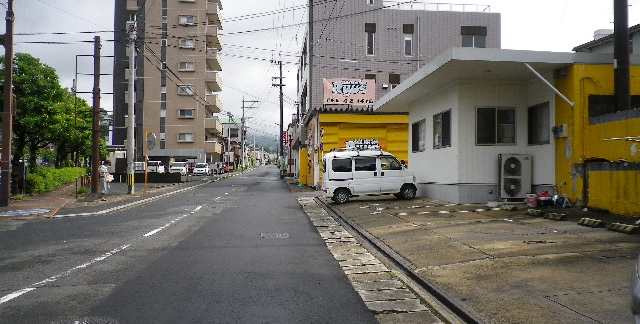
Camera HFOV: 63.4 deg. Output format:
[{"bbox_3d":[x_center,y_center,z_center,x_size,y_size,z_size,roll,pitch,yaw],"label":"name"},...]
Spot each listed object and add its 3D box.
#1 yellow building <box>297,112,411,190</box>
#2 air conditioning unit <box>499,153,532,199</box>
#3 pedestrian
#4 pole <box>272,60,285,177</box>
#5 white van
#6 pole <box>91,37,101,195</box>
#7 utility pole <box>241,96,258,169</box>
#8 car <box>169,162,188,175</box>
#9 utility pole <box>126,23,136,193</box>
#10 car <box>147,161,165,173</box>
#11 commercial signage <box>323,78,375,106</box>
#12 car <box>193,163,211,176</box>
[{"bbox_3d":[2.000,-0.580,30.500,4.900,4.250,6.500,0,-2,-5],"label":"yellow building"},{"bbox_3d":[6.100,0.450,16.150,0.920,1.350,0.350,0,-2,0],"label":"air conditioning unit"},{"bbox_3d":[-8.354,0.722,20.127,0.500,1.570,0.480,0,-2,12],"label":"pedestrian"},{"bbox_3d":[-3.850,-3.980,48.500,1.150,11.000,0.400,0,-2,0],"label":"pole"},{"bbox_3d":[1.707,0.482,19.551,3.400,1.950,1.480,-1,-2,-6],"label":"white van"},{"bbox_3d":[-10.650,-2.240,24.700,0.350,7.500,0.350,0,-2,0],"label":"pole"},{"bbox_3d":[-11.300,-4.600,84.000,2.500,12.000,0.400,0,-2,0],"label":"utility pole"},{"bbox_3d":[-15.530,0.810,57.496,1.680,1.520,4.000,0,-2,-10],"label":"car"},{"bbox_3d":[-8.751,-2.675,24.146,0.420,8.350,0.420,0,-2,-6],"label":"utility pole"},{"bbox_3d":[-19.200,0.770,60.500,1.480,1.680,3.500,0,-2,-6],"label":"car"},{"bbox_3d":[1.610,-3.780,28.000,2.770,1.430,0.140,0,-2,2],"label":"commercial signage"},{"bbox_3d":[-13.700,0.850,60.300,1.690,1.500,4.100,0,-2,-6],"label":"car"}]

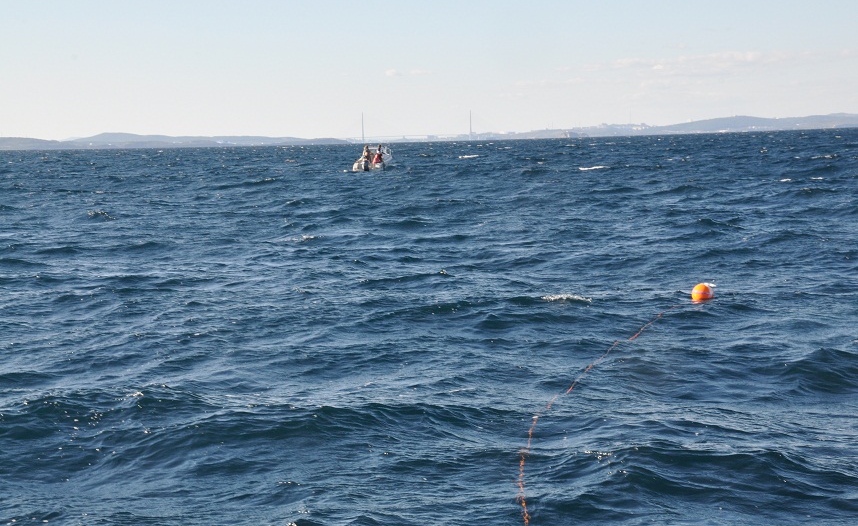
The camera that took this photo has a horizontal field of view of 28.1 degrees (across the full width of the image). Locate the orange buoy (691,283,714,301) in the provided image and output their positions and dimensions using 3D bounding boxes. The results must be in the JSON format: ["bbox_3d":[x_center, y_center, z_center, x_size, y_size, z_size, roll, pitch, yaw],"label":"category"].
[{"bbox_3d":[3.566,0.410,22.300,0.285,0.285,0.285,-2,4,0],"label":"orange buoy"}]

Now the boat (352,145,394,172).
[{"bbox_3d":[-3.494,-7.236,121.000,2.100,1.850,5.500,0,4,15],"label":"boat"}]

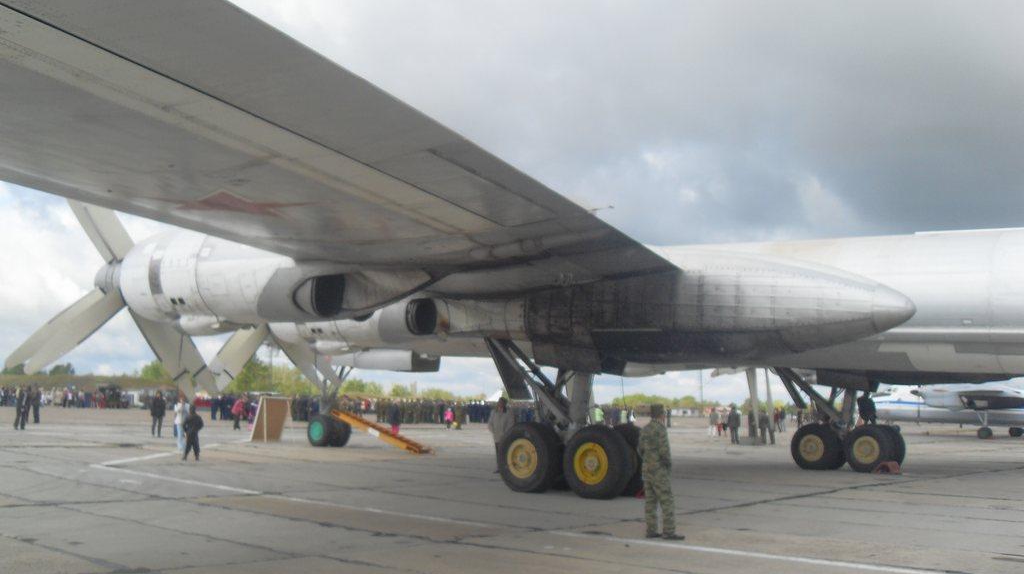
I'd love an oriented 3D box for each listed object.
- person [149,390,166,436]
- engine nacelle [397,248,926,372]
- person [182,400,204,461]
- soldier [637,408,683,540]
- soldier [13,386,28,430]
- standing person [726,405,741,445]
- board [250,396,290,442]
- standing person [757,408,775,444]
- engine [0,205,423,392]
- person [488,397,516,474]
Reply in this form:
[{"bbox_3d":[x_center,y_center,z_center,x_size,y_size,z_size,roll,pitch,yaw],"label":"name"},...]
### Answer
[{"bbox_3d":[-12.955,4.656,38.002,0.560,1.690,0.360,0,-6,11],"label":"person"},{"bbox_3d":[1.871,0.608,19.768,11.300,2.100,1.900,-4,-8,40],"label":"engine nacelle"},{"bbox_3d":[-7.933,3.608,25.939,0.560,1.480,0.360,5,-7,-26],"label":"person"},{"bbox_3d":[2.015,2.466,13.881,0.360,1.750,0.520,5,-7,-32],"label":"soldier"},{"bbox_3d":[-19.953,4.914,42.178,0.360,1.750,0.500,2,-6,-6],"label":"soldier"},{"bbox_3d":[10.181,6.317,47.564,0.560,1.800,0.380,1,-6,8],"label":"standing person"},{"bbox_3d":[-8.644,4.787,37.383,0.750,1.620,1.200,-4,-8,40],"label":"board"},{"bbox_3d":[11.934,6.606,48.732,0.620,1.580,0.420,1,-6,6],"label":"standing person"},{"bbox_3d":[-4.749,-0.265,17.938,8.900,4.400,4.500,-4,-8,41],"label":"engine"},{"bbox_3d":[-0.248,3.566,24.804,0.620,1.770,0.400,-3,-8,37],"label":"person"}]

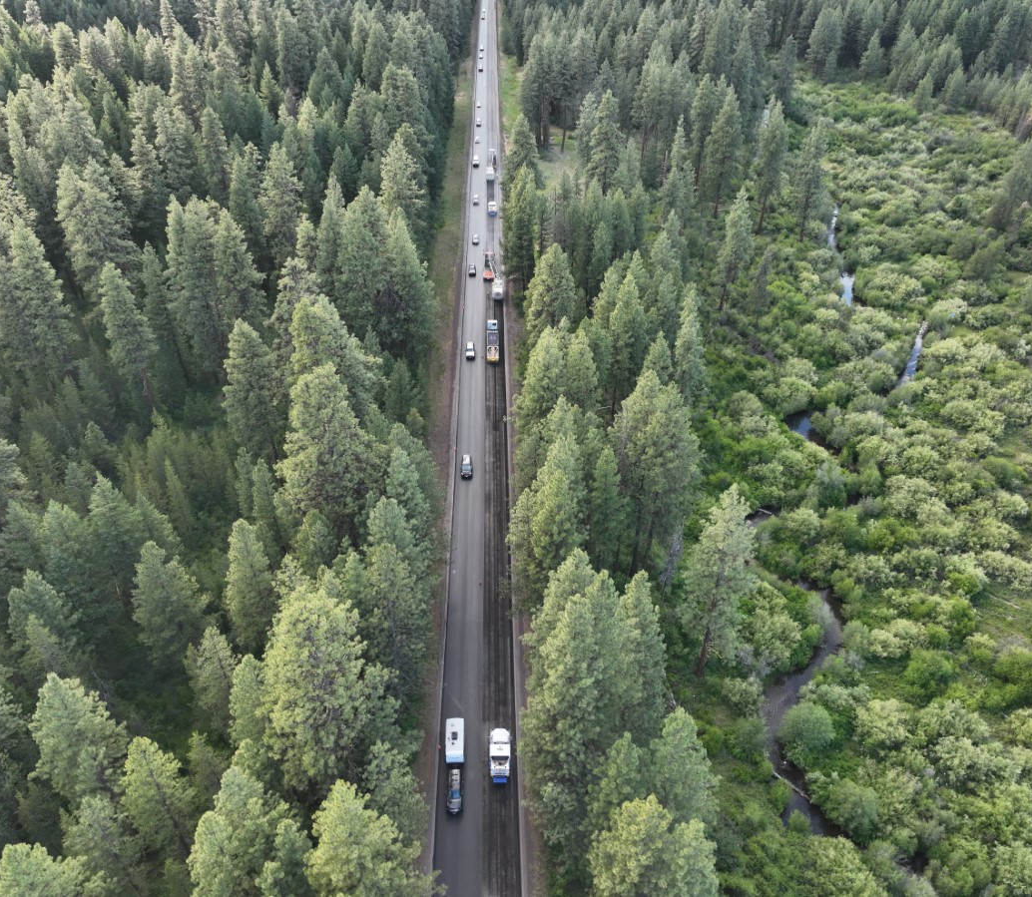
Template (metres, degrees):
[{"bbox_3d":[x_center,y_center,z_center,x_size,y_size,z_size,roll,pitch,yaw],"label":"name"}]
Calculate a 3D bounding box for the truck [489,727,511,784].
[{"bbox_3d":[-2.041,39.178,106.669,2.600,3.100,7.260,-1,36,-1],"label":"truck"}]

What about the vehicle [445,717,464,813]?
[{"bbox_3d":[-7.679,40.189,105.300,2.350,3.050,12.180,-2,36,-3],"label":"vehicle"}]

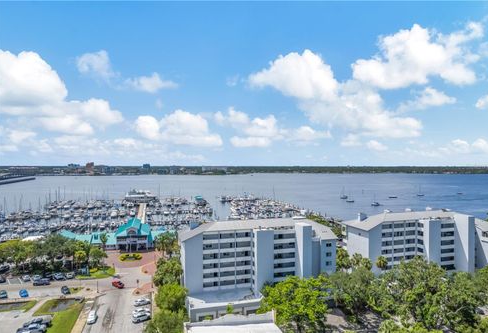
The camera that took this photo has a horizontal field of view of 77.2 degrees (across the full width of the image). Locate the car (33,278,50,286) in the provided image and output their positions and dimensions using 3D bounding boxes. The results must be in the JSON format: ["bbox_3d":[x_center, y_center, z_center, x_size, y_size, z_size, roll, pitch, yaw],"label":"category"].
[{"bbox_3d":[-74.100,42.600,112.300,5.100,1.750,1.950,0,0,-9],"label":"car"}]

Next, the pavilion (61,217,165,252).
[{"bbox_3d":[-67.500,35.900,160.500,51.000,12.200,25.000,0,0,-16],"label":"pavilion"}]

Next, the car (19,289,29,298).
[{"bbox_3d":[-74.400,42.750,103.400,1.850,1.500,4.500,0,0,-41],"label":"car"}]

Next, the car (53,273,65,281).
[{"bbox_3d":[-69.524,41.175,114.833,1.880,1.650,4.700,0,0,-42],"label":"car"}]

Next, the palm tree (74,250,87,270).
[{"bbox_3d":[-66.029,37.950,123.335,4.500,8.100,4.500,0,0,-16],"label":"palm tree"}]

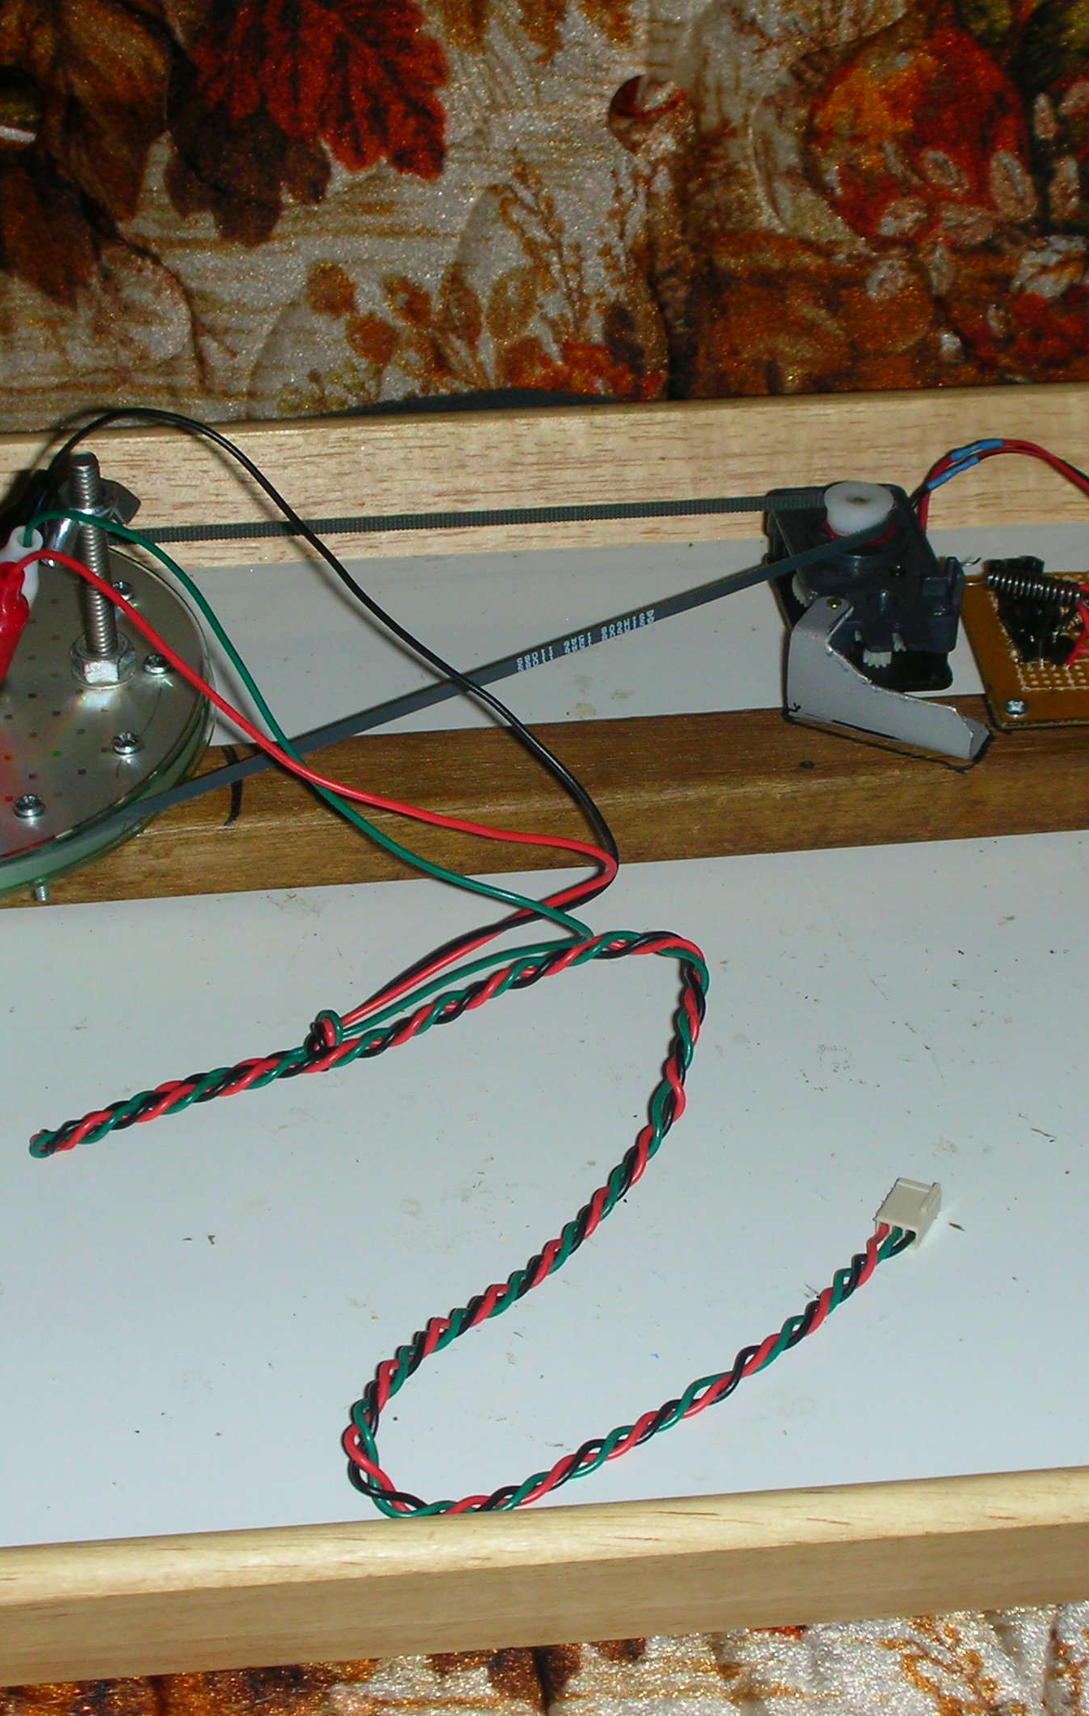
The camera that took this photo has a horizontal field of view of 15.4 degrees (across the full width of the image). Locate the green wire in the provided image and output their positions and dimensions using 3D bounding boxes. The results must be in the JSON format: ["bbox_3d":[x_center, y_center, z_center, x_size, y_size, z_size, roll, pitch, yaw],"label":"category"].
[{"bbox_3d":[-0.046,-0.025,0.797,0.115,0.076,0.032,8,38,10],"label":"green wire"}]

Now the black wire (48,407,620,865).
[{"bbox_3d":[-0.042,-0.044,0.808,0.116,0.086,0.033,8,38,10],"label":"black wire"}]

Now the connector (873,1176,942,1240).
[{"bbox_3d":[0.067,0.065,0.738,0.008,0.005,0.012,16,40,20],"label":"connector"}]

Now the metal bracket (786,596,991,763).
[{"bbox_3d":[0.071,-0.037,0.828,0.041,0.023,0.015,14,39,18],"label":"metal bracket"}]

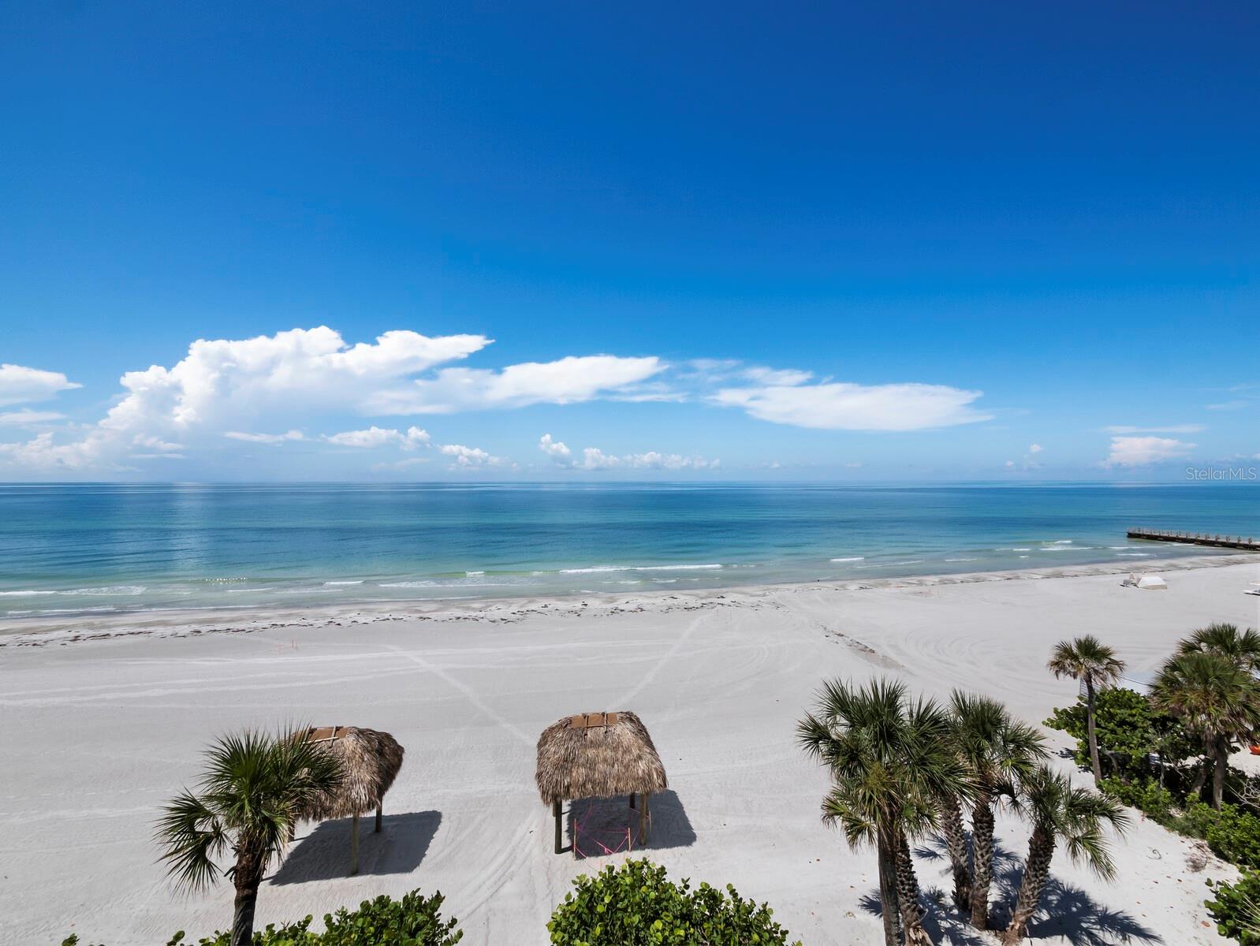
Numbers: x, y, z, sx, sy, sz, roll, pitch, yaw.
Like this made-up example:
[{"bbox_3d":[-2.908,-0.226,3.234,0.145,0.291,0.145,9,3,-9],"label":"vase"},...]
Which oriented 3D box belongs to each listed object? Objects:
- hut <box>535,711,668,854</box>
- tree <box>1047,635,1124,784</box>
[{"bbox_3d":[-1.084,10.000,17.057,4.000,3.830,2.900,0,-1,-8],"label":"hut"},{"bbox_3d":[17.345,9.078,19.172,2.300,5.550,2.300,0,-1,0],"label":"tree"}]

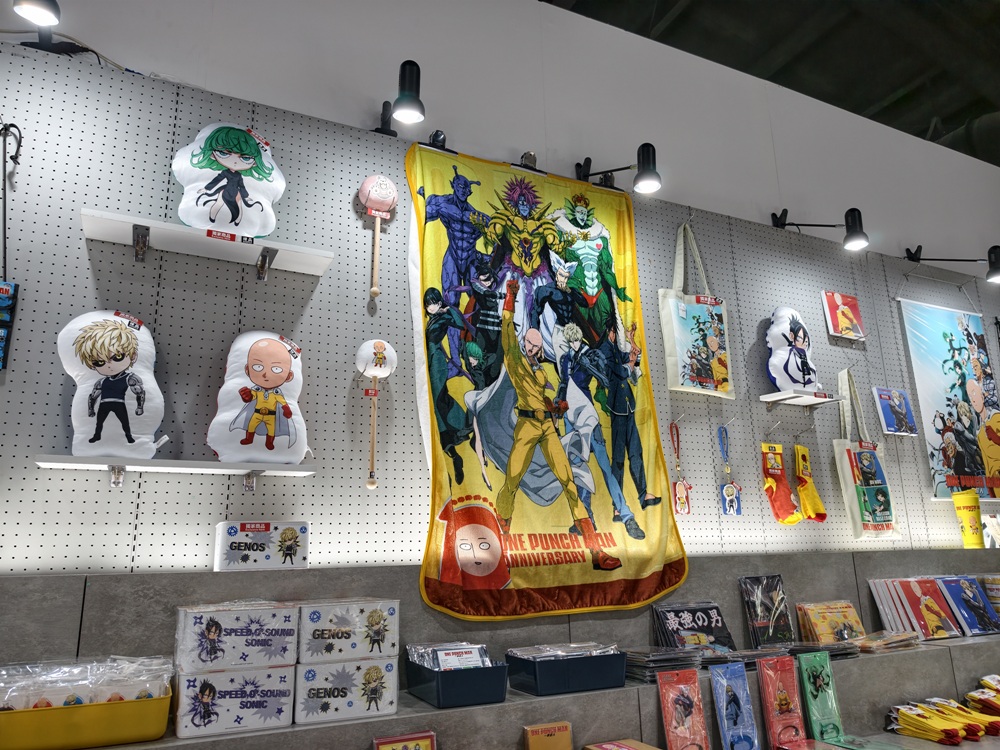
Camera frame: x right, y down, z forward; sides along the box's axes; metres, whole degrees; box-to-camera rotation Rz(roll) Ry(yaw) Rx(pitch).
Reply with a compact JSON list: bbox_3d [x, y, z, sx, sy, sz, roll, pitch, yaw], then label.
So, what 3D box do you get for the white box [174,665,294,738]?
[{"bbox_3d":[-0.520,0.629,1.363,0.207,0.111,0.130,5,-16,-25],"label":"white box"}]

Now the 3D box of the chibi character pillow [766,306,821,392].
[{"bbox_3d":[1.108,-0.092,2.643,0.223,0.355,0.105,5,-20,-25],"label":"chibi character pillow"}]

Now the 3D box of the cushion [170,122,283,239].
[{"bbox_3d":[-0.718,-0.510,1.849,0.285,0.355,0.105,5,-20,-25],"label":"cushion"}]

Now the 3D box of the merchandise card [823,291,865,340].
[{"bbox_3d":[1.446,-0.250,2.914,0.195,0.193,0.018,5,-19,-25],"label":"merchandise card"}]

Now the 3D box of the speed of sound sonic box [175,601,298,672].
[{"bbox_3d":[-0.520,0.516,1.375,0.206,0.108,0.145,5,-15,-25],"label":"speed of sound sonic box"}]

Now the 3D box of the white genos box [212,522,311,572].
[{"bbox_3d":[-0.582,0.416,1.685,0.204,0.110,0.135,6,-16,-27],"label":"white genos box"}]

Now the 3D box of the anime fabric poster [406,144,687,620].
[{"bbox_3d":[0.139,-0.035,2.127,0.860,1.445,0.105,5,-23,-25],"label":"anime fabric poster"}]

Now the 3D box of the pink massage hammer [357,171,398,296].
[{"bbox_3d":[-0.363,-0.406,2.043,0.114,0.395,0.100,5,-15,-25],"label":"pink massage hammer"}]

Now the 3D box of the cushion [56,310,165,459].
[{"bbox_3d":[-0.923,0.027,1.649,0.224,0.363,0.100,-1,-17,-27],"label":"cushion"}]

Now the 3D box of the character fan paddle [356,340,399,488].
[{"bbox_3d":[-0.343,0.102,1.923,0.114,0.420,0.100,5,-15,-25],"label":"character fan paddle"}]

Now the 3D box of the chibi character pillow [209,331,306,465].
[{"bbox_3d":[-0.615,0.063,1.791,0.245,0.355,0.100,5,-20,-25],"label":"chibi character pillow"}]

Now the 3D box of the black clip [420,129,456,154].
[{"bbox_3d":[-0.207,-0.770,2.297,0.143,0.077,0.045,5,-15,-26],"label":"black clip"}]

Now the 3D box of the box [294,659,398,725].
[{"bbox_3d":[-0.332,0.647,1.451,0.207,0.111,0.130,5,-16,-25],"label":"box"}]

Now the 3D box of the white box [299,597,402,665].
[{"bbox_3d":[-0.333,0.536,1.462,0.203,0.108,0.145,5,-15,-25],"label":"white box"}]

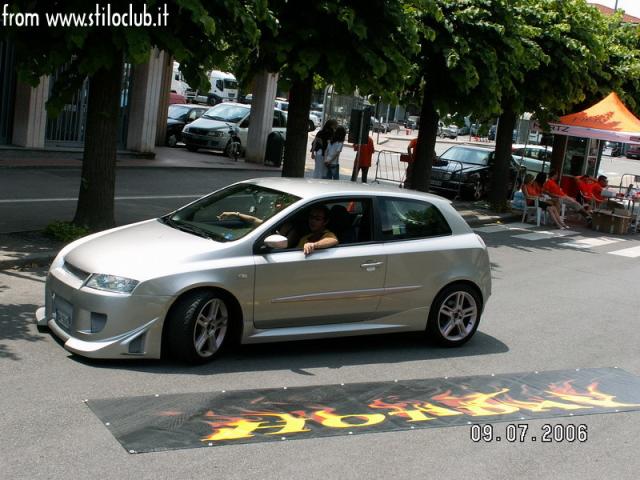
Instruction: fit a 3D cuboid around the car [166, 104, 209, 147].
[{"bbox_3d":[-4.930,-4.009,32.208,1.636,1.433,3.850,10,9,27],"label":"car"}]

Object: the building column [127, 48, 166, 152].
[{"bbox_3d":[-4.737,-3.804,25.129,0.540,3.100,0.540,12,10,35],"label":"building column"}]

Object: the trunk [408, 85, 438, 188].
[{"bbox_3d":[2.112,-1.867,18.864,0.500,2.700,0.500,6,8,0],"label":"trunk"}]

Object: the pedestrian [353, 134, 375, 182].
[{"bbox_3d":[1.264,-2.484,27.500,0.500,1.700,0.320,5,8,-8],"label":"pedestrian"}]

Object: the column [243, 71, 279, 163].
[{"bbox_3d":[-1.797,-3.908,28.354,0.540,3.100,0.540,12,10,35],"label":"column"}]

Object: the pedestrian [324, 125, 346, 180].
[{"bbox_3d":[0.301,-1.588,19.547,0.480,1.660,0.360,11,9,30],"label":"pedestrian"}]

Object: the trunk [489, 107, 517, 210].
[{"bbox_3d":[4.757,-2.061,23.453,0.430,2.650,0.430,6,8,0],"label":"trunk"}]

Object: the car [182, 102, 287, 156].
[{"bbox_3d":[-2.624,-3.532,29.151,1.750,1.600,4.300,9,9,25],"label":"car"}]

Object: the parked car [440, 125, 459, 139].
[{"bbox_3d":[12.092,-10.798,92.000,4.200,1.500,1.750,13,10,36],"label":"parked car"}]

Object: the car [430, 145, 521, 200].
[{"bbox_3d":[4.459,-2.033,27.078,1.720,1.420,4.450,10,9,28],"label":"car"}]

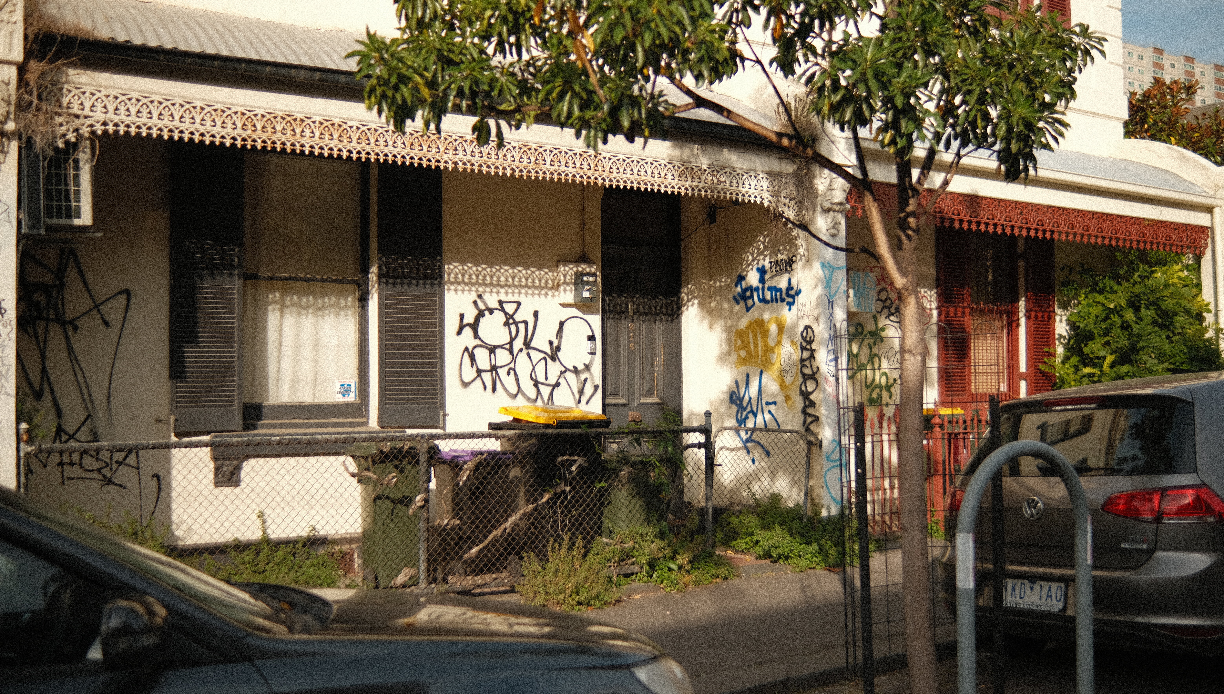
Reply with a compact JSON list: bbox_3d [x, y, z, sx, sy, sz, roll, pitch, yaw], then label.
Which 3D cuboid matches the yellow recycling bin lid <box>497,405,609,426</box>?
[{"bbox_3d":[-0.423,0.485,8.569,0.550,0.080,0.650,1,5,-45],"label":"yellow recycling bin lid"}]

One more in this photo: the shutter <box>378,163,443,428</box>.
[{"bbox_3d":[-1.422,-0.404,8.442,0.493,1.944,0.050,1,-2,-32],"label":"shutter"}]

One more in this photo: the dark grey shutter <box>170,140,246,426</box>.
[{"bbox_3d":[-2.611,-0.423,7.683,0.462,1.930,0.050,1,-2,-35],"label":"dark grey shutter"}]

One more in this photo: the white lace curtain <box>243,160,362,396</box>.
[{"bbox_3d":[-2.155,-0.478,8.285,0.889,1.804,0.080,1,-2,-32],"label":"white lace curtain"}]

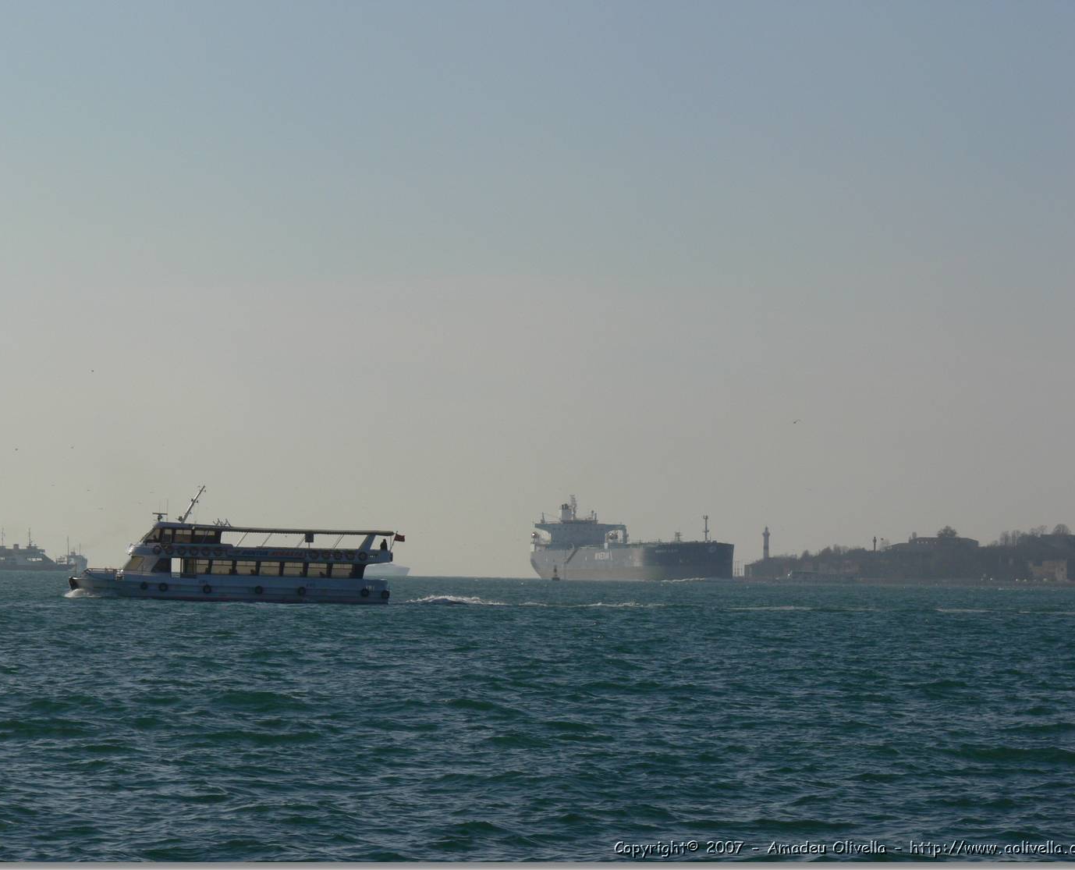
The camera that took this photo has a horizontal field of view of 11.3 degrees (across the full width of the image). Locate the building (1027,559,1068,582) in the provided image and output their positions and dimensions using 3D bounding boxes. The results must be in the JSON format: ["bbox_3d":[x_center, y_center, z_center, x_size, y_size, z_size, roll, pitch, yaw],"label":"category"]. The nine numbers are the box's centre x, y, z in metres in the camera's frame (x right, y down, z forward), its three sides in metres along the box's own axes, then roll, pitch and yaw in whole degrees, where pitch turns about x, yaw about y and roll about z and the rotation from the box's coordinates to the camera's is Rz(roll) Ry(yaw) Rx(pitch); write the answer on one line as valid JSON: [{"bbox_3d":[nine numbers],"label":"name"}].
[{"bbox_3d":[276.950,73.570,2956.000,21.800,12.100,13.000,1,-1,5],"label":"building"}]

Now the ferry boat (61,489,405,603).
[{"bbox_3d":[-26.480,9.670,480.000,29.400,10.100,6.800,1,-1,-2],"label":"ferry boat"}]

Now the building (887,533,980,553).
[{"bbox_3d":[240.270,66.030,3312.000,55.400,12.200,25.000,1,-1,4],"label":"building"}]

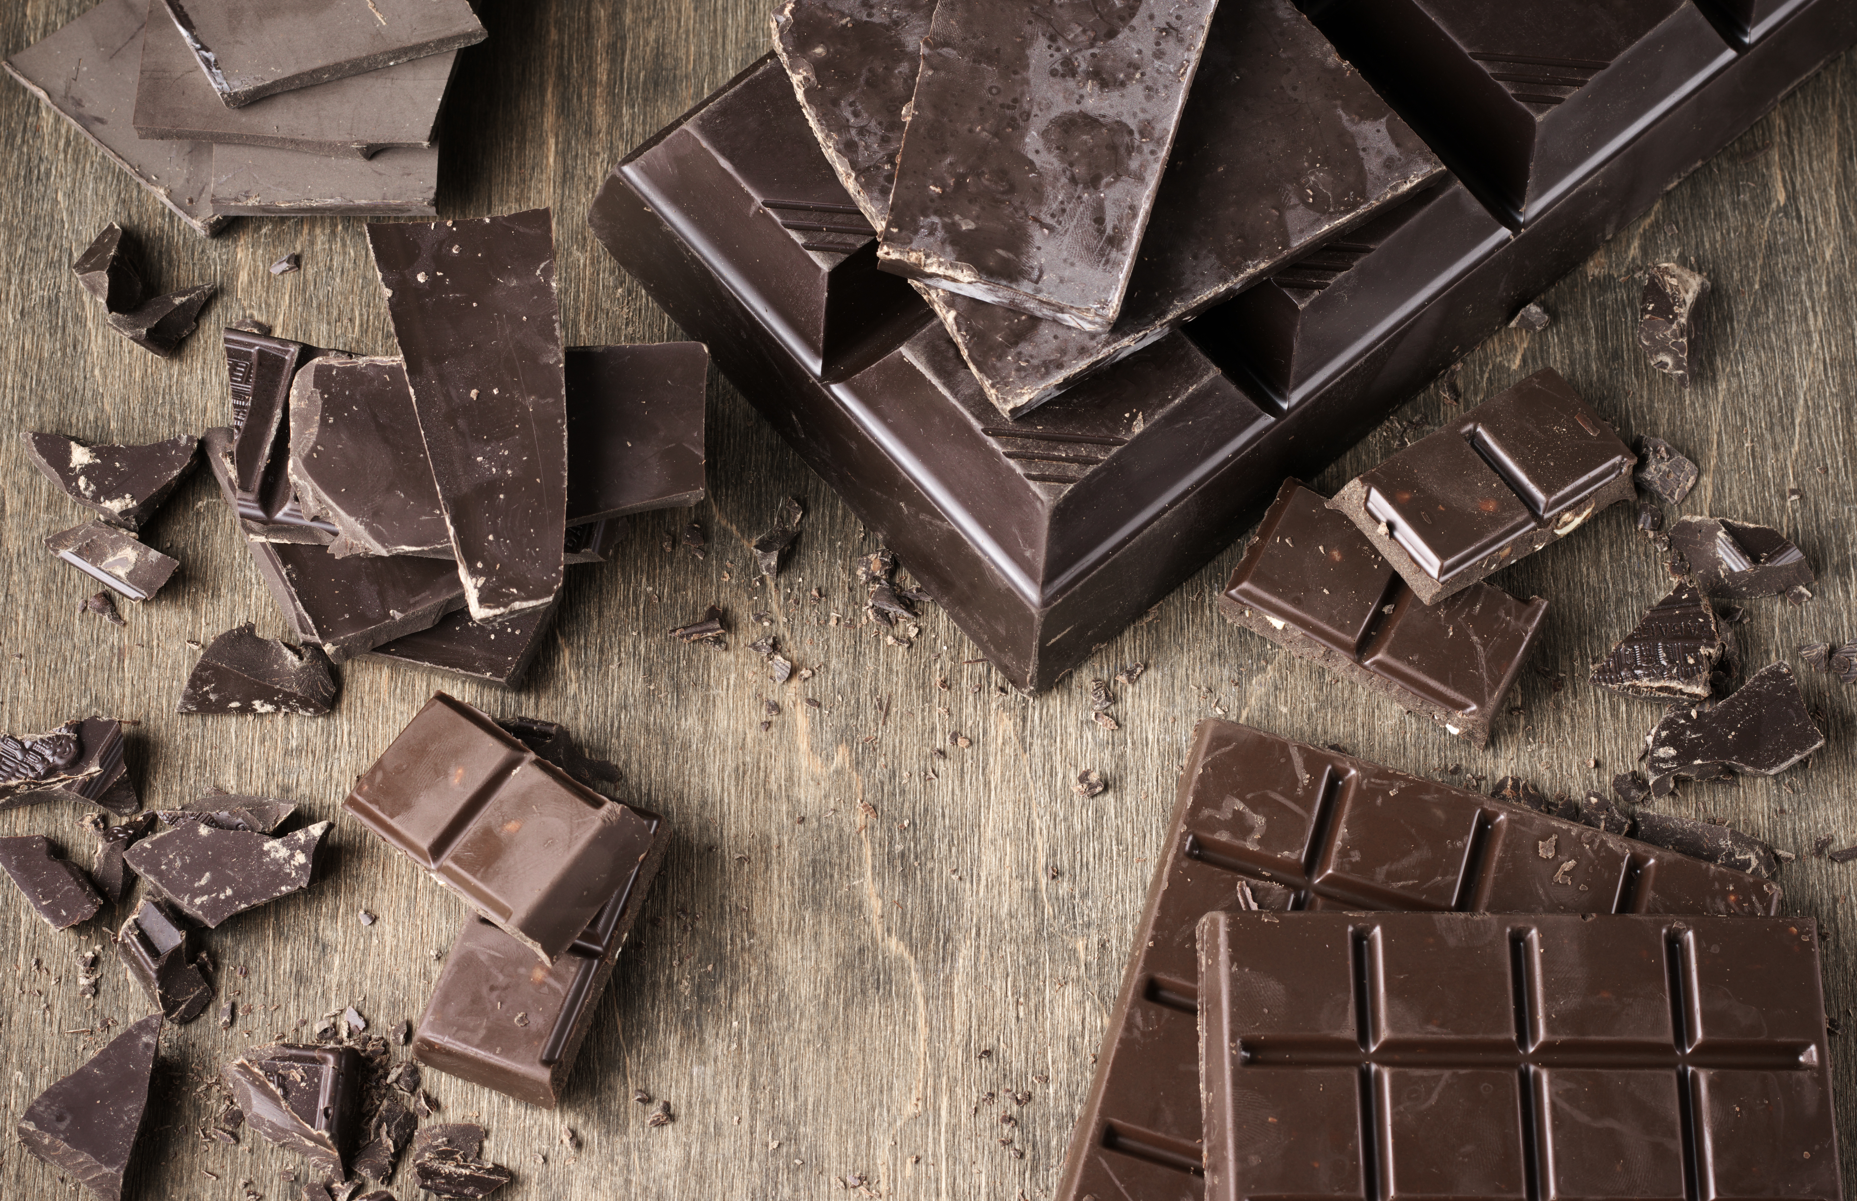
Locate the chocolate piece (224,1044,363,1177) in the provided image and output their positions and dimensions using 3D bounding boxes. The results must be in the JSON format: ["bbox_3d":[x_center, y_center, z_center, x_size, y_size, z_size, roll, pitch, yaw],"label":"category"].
[{"bbox_3d":[-0.080,0.063,0.481,0.016,0.011,0.015,6,66,1],"label":"chocolate piece"}]

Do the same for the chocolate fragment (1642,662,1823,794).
[{"bbox_3d":[0.105,0.019,0.508,0.025,0.006,0.013,-24,69,-12],"label":"chocolate fragment"}]

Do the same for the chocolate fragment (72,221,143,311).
[{"bbox_3d":[-0.111,-0.046,0.529,0.008,0.009,0.010,-38,72,-16],"label":"chocolate fragment"}]

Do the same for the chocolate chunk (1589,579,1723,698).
[{"bbox_3d":[0.104,0.006,0.550,0.018,0.006,0.015,-7,77,-4],"label":"chocolate chunk"}]

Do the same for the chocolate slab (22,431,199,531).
[{"bbox_3d":[-0.117,-0.017,0.554,0.025,0.006,0.013,0,68,3],"label":"chocolate slab"}]

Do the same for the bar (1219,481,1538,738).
[{"bbox_3d":[0.065,0.001,0.550,0.041,0.011,0.019,26,70,9],"label":"bar"}]

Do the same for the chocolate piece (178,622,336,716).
[{"bbox_3d":[-0.095,0.010,0.546,0.022,0.008,0.011,2,68,0],"label":"chocolate piece"}]

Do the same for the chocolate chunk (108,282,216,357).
[{"bbox_3d":[-0.104,-0.038,0.527,0.015,0.006,0.008,-17,68,-9],"label":"chocolate chunk"}]

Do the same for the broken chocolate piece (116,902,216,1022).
[{"bbox_3d":[-0.105,0.049,0.530,0.009,0.008,0.016,-28,71,-11],"label":"broken chocolate piece"}]

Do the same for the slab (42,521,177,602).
[{"bbox_3d":[-0.117,-0.006,0.553,0.016,0.004,0.008,25,70,14],"label":"slab"}]

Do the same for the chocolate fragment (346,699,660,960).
[{"bbox_3d":[-0.059,0.031,0.529,0.037,0.011,0.021,29,72,36],"label":"chocolate fragment"}]

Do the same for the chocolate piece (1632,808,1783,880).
[{"bbox_3d":[0.102,0.031,0.503,0.019,0.006,0.006,18,67,6],"label":"chocolate piece"}]

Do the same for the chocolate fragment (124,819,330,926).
[{"bbox_3d":[-0.096,0.037,0.531,0.028,0.005,0.013,-7,74,-4],"label":"chocolate fragment"}]

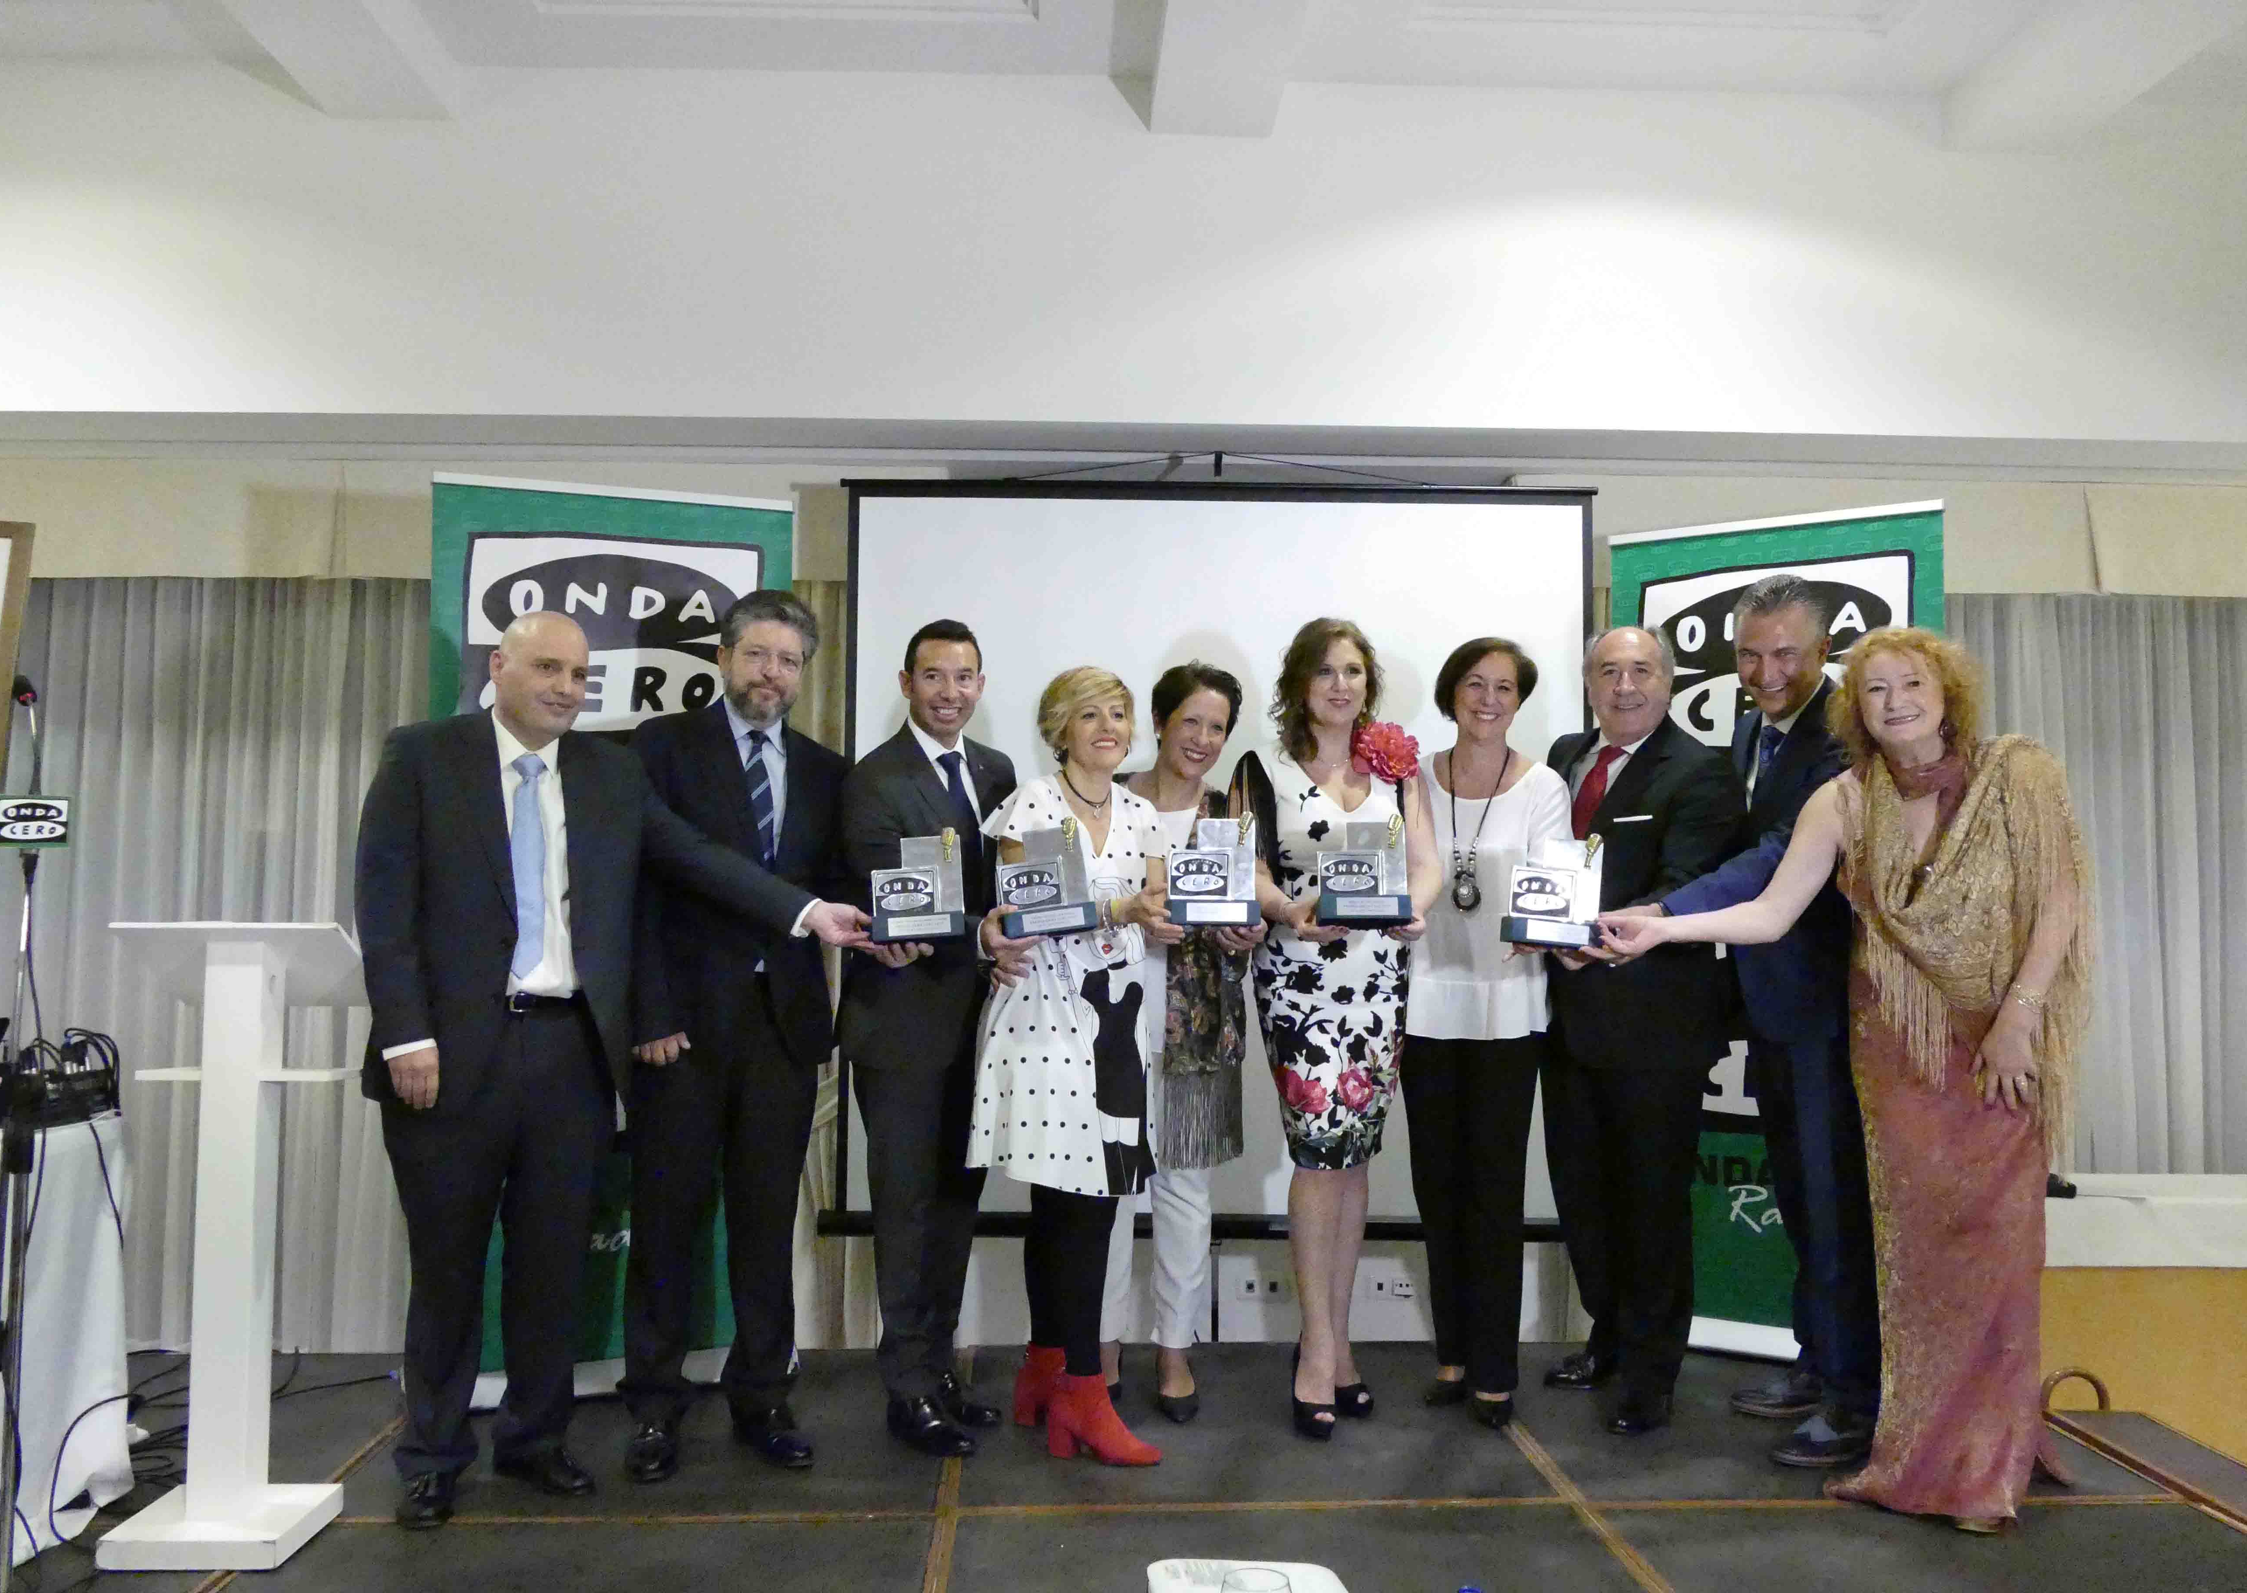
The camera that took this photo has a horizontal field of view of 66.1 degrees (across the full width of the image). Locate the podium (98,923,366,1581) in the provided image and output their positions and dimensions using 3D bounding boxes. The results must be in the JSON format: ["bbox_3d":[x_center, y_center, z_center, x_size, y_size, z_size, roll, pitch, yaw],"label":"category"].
[{"bbox_3d":[-1.579,0.772,3.102,0.385,1.090,0.330,0,-3,-3],"label":"podium"}]

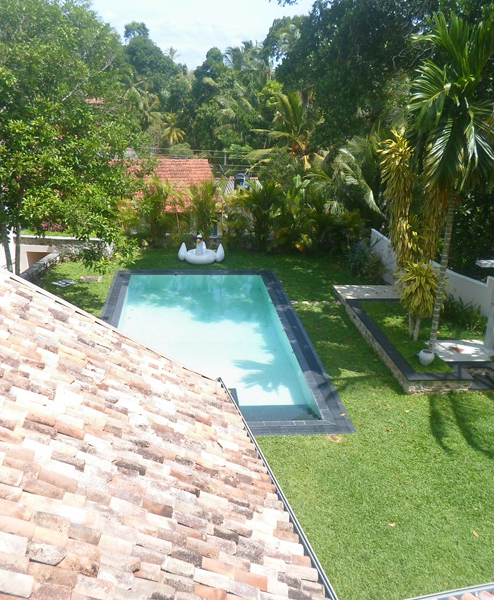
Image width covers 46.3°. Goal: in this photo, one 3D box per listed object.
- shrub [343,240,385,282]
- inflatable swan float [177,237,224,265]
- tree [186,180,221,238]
[{"bbox_3d":[3.891,-1.344,19.243,1.380,1.430,1.300,0,20,-7],"label":"shrub"},{"bbox_3d":[-1.652,-1.889,20.750,1.660,1.000,1.350,1,20,-2],"label":"inflatable swan float"},{"bbox_3d":[-1.635,-3.157,21.726,1.360,2.600,1.350,0,20,-7],"label":"tree"}]

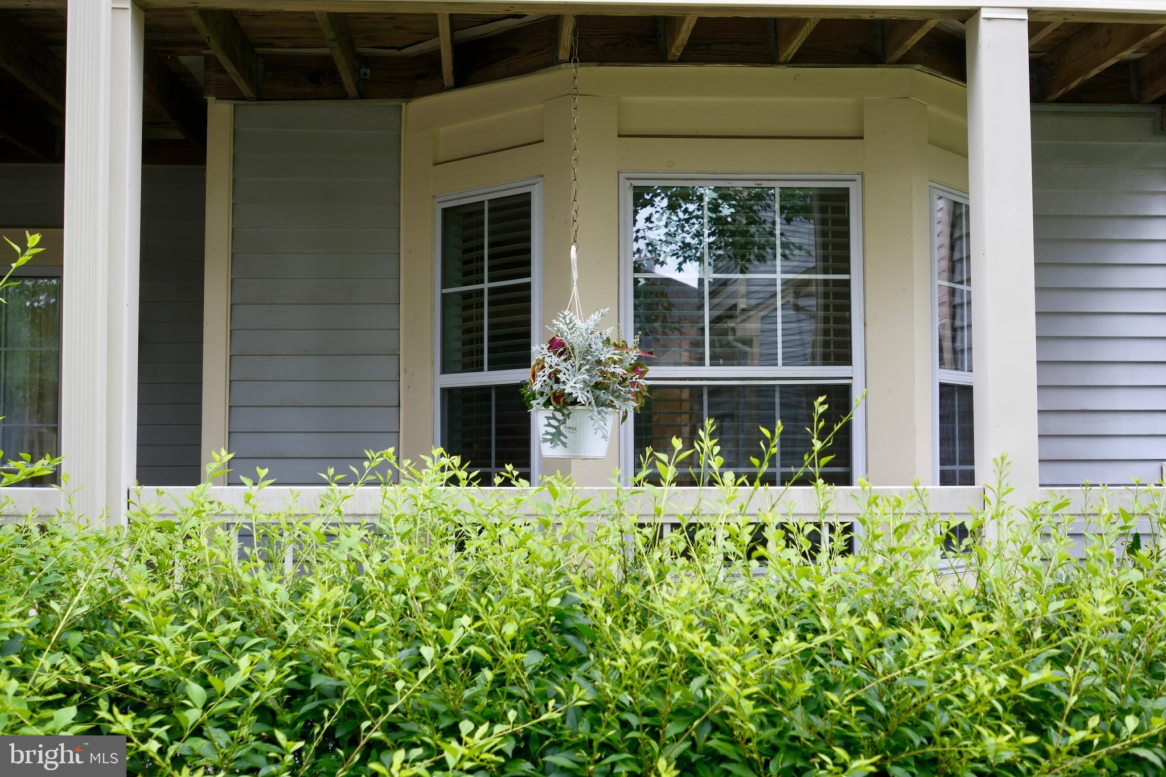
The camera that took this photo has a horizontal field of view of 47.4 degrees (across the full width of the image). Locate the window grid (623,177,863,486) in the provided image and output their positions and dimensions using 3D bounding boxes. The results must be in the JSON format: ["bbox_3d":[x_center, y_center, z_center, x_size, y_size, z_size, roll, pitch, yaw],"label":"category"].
[{"bbox_3d":[0.595,-0.063,4.906,0.892,1.455,0.080,0,-3,-4],"label":"window grid"}]

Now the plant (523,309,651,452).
[{"bbox_3d":[0.011,-0.030,3.815,0.365,0.395,0.340,0,-3,-4],"label":"plant"}]

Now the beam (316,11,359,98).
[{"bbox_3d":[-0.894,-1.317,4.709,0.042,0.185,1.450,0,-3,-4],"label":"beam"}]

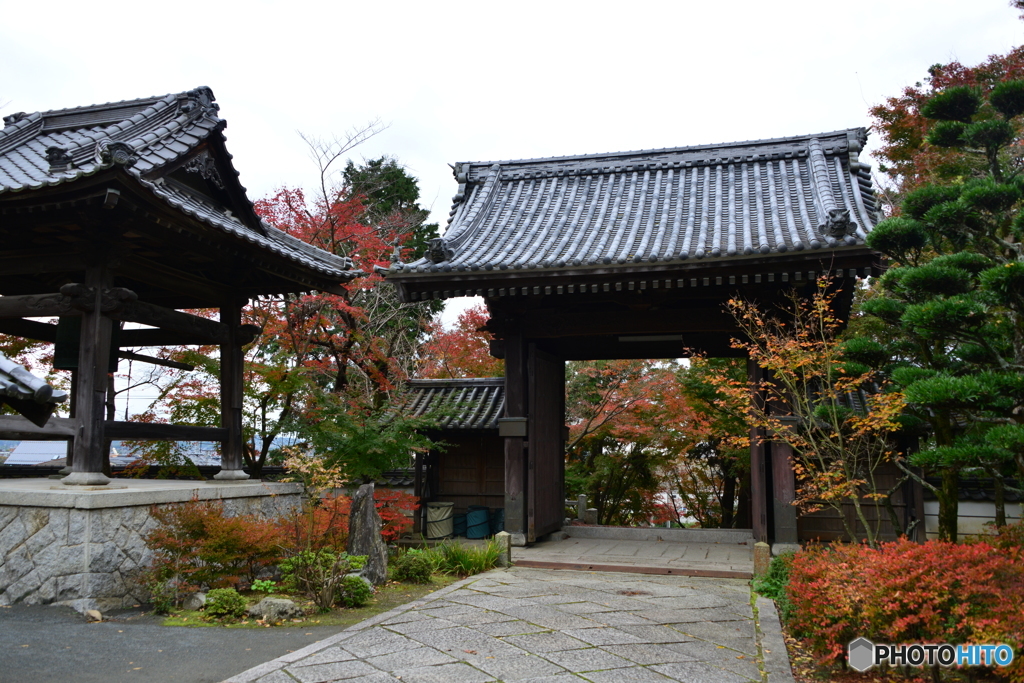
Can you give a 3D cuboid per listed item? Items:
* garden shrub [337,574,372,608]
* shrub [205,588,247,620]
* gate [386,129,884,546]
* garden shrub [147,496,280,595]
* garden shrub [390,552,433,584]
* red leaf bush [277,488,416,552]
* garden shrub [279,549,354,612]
[{"bbox_3d":[-1.706,2.707,8.632,0.381,0.339,0.362,2,-8,-11],"label":"garden shrub"},{"bbox_3d":[-2.838,2.605,7.896,0.389,0.282,0.370,3,-8,-19],"label":"shrub"},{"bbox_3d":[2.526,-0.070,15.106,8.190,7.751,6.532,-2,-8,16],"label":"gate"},{"bbox_3d":[-3.355,2.348,9.014,1.444,1.111,1.011,3,-8,-20],"label":"garden shrub"},{"bbox_3d":[-1.311,2.960,10.397,0.542,0.384,0.515,2,-8,-7],"label":"garden shrub"},{"bbox_3d":[-2.381,2.749,11.620,1.950,1.050,1.300,0,-8,0],"label":"red leaf bush"},{"bbox_3d":[-2.043,2.506,8.344,0.766,0.638,0.690,2,-8,-13],"label":"garden shrub"}]

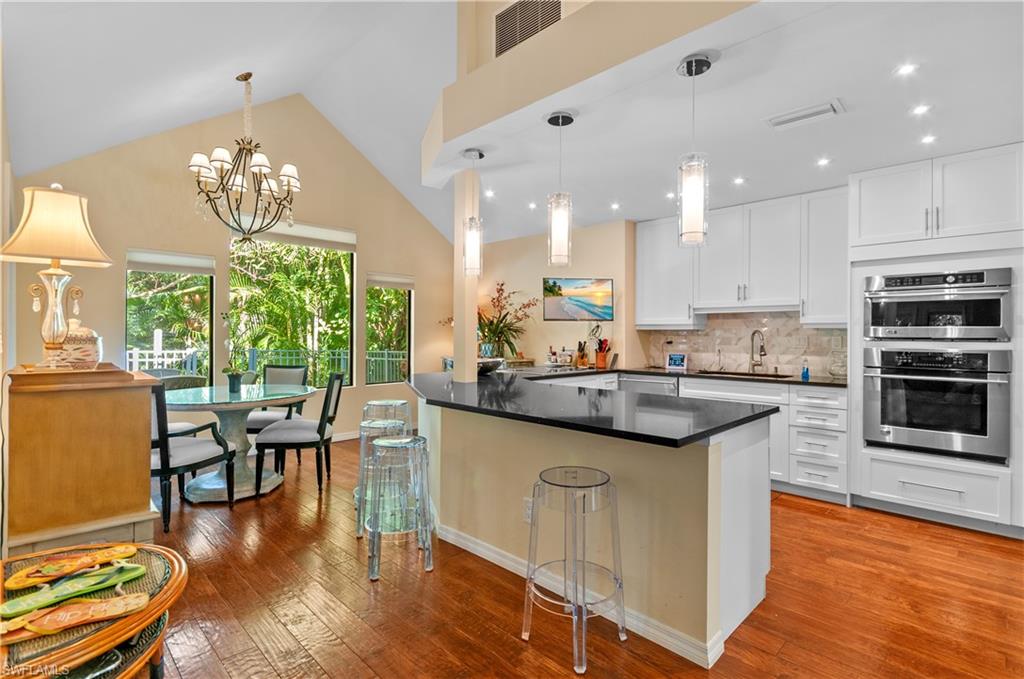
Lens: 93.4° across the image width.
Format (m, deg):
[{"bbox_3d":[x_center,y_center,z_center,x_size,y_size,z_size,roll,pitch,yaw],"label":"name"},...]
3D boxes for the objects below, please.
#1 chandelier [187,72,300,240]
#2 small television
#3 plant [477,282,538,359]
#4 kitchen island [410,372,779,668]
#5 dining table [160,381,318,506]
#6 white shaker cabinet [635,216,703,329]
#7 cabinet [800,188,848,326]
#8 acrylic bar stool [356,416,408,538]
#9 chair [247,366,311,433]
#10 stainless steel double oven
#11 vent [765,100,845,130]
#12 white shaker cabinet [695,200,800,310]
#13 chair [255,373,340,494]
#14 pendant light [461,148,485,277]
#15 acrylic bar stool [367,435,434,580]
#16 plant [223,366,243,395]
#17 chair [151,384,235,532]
[{"bbox_3d":[-2.200,-1.455,3.905,0.880,1.320,0.880,1,0,44],"label":"chandelier"},{"bbox_3d":[0.690,-0.405,4.950,0.730,0.430,0.060,0,0,-6],"label":"small television"},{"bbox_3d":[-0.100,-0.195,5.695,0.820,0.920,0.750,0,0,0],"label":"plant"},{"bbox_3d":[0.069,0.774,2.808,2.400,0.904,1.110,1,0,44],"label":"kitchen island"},{"bbox_3d":[-2.287,0.821,3.928,1.300,0.765,1.300,1,0,44],"label":"dining table"},{"bbox_3d":[1.657,-0.666,5.021,0.609,1.119,0.340,1,0,45],"label":"white shaker cabinet"},{"bbox_3d":[2.675,-0.650,4.026,0.385,1.115,0.330,1,0,44],"label":"cabinet"},{"bbox_3d":[-0.847,0.895,3.163,0.380,0.680,0.380,0,0,-21],"label":"acrylic bar stool"},{"bbox_3d":[-2.291,0.732,4.502,0.550,0.940,0.610,0,0,9],"label":"chair"},{"bbox_3d":[3.013,0.170,3.436,0.741,1.233,0.580,1,0,45],"label":"stainless steel double oven"},{"bbox_3d":[1.600,-1.210,2.651,0.365,0.030,0.225,1,0,45],"label":"vent"},{"bbox_3d":[2.211,-0.730,4.477,0.905,0.965,0.330,1,0,44],"label":"white shaker cabinet"},{"bbox_3d":[-1.722,0.743,3.956,0.600,0.930,0.500,0,0,-8],"label":"chair"},{"bbox_3d":[-0.255,-0.829,3.204,0.145,0.816,0.145,0,0,0],"label":"pendant light"},{"bbox_3d":[-0.633,0.899,2.698,0.380,0.680,0.380,0,0,-21],"label":"acrylic bar stool"},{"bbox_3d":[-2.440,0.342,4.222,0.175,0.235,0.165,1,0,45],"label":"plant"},{"bbox_3d":[-2.360,0.750,3.387,0.580,0.950,0.547,0,0,23],"label":"chair"}]

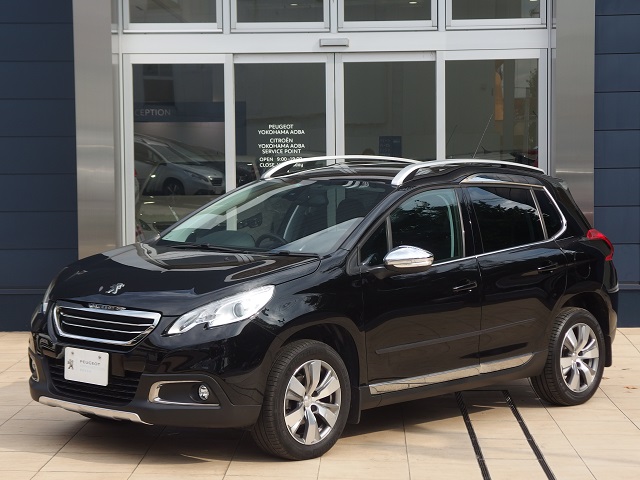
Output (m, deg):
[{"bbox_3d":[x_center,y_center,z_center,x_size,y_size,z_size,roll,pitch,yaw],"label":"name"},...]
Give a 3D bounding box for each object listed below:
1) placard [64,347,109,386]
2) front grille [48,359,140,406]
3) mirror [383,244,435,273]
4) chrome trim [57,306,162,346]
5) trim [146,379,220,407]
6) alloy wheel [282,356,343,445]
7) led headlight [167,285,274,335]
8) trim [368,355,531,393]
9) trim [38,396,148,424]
[{"bbox_3d":[-1.181,0.644,7.982,0.330,0.167,0.018,3,2,41],"label":"placard"},{"bbox_3d":[-1.171,0.740,8.046,0.700,0.190,0.100,3,4,41],"label":"front grille"},{"bbox_3d":[0.479,0.100,8.524,0.220,0.145,0.165,3,4,41],"label":"mirror"},{"bbox_3d":[-1.118,0.434,8.040,0.800,0.170,0.110,3,4,41],"label":"chrome trim"},{"bbox_3d":[-0.672,0.751,7.757,0.355,0.125,0.100,1,3,9],"label":"trim"},{"bbox_3d":[-0.085,0.832,8.116,0.155,0.441,0.441,3,4,41],"label":"alloy wheel"},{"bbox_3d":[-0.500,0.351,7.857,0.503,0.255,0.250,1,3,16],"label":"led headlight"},{"bbox_3d":[0.767,0.752,8.913,0.035,0.085,1.540,3,4,41],"label":"trim"},{"bbox_3d":[-1.179,0.862,8.037,0.850,0.080,0.110,3,4,41],"label":"trim"}]

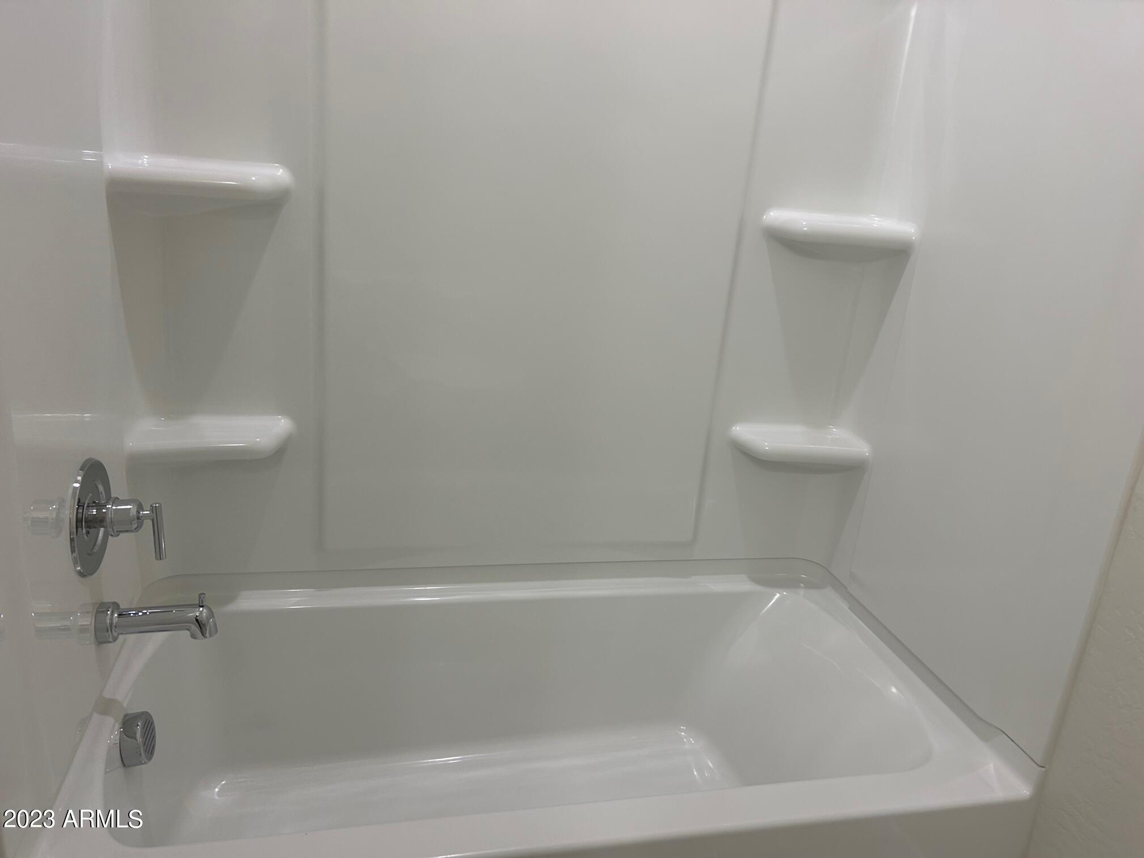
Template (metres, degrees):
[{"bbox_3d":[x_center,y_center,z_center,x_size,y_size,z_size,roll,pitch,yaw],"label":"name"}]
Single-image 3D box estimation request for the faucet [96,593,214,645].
[{"bbox_3d":[-0.667,0.306,1.391,0.174,0.086,0.065,1,19,-14],"label":"faucet"}]

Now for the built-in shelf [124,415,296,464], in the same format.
[{"bbox_3d":[-0.647,0.015,1.554,0.266,0.036,0.159,1,19,-14],"label":"built-in shelf"}]

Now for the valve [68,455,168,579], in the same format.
[{"bbox_3d":[-0.682,0.132,1.319,0.106,0.180,0.180,1,19,-14],"label":"valve"}]

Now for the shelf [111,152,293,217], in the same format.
[{"bbox_3d":[-0.605,-0.409,1.410,0.266,0.042,0.159,1,19,-14],"label":"shelf"}]

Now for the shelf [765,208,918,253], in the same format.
[{"bbox_3d":[0.538,-0.397,1.706,0.266,0.042,0.159,1,19,-14],"label":"shelf"}]

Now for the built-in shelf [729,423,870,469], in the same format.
[{"bbox_3d":[0.496,0.030,1.851,0.266,0.037,0.159,1,19,-14],"label":"built-in shelf"}]

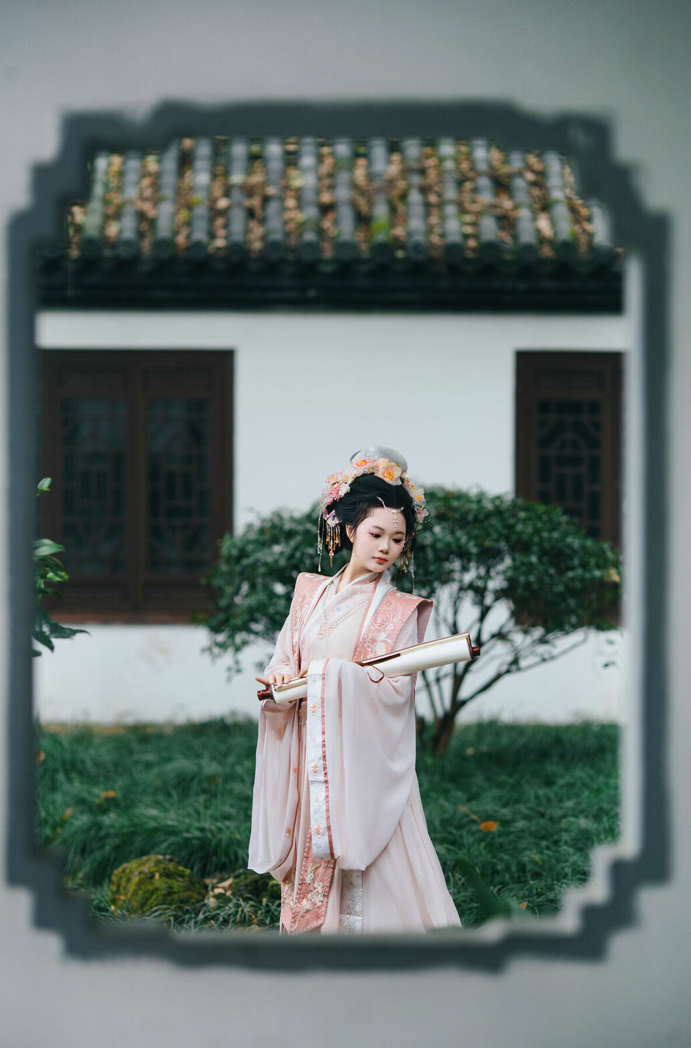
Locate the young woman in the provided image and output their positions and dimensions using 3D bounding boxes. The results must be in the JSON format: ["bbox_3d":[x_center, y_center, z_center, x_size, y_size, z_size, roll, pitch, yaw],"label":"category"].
[{"bbox_3d":[0.033,0.634,10.400,0.600,1.690,0.500,0,0,33],"label":"young woman"}]

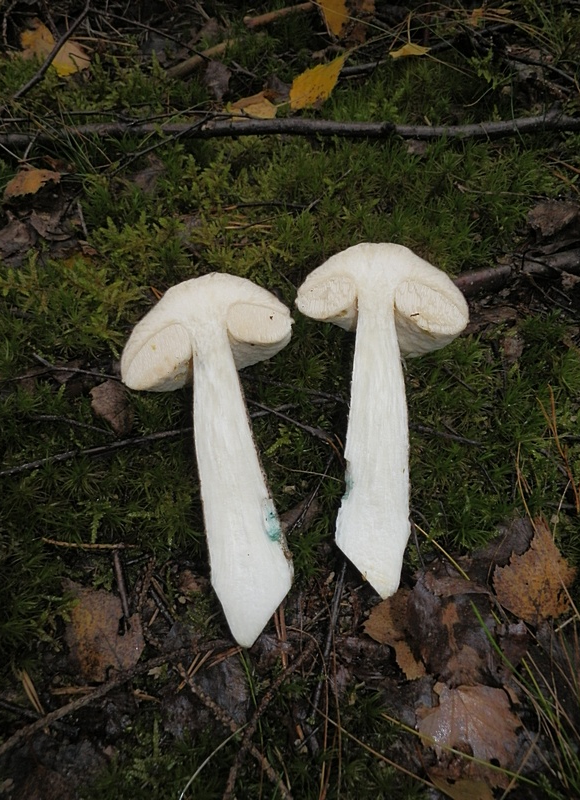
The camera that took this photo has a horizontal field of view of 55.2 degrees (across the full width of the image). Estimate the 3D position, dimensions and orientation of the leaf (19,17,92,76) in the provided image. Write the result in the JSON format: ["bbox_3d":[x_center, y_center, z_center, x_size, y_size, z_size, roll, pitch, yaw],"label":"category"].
[{"bbox_3d":[-0.191,-0.275,0.440,0.057,0.010,0.037,41,76,1],"label":"leaf"}]

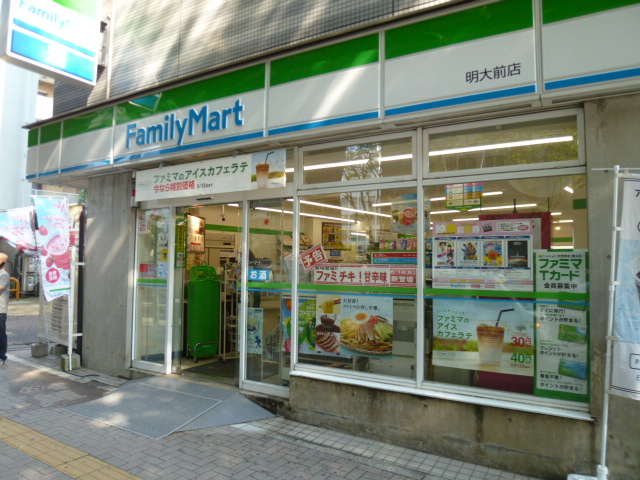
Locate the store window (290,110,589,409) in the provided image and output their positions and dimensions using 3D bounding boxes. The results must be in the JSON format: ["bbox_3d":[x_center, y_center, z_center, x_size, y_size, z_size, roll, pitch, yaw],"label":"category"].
[{"bbox_3d":[0.872,0.156,4.035,2.653,2.311,0.100,-1,-4,30],"label":"store window"}]

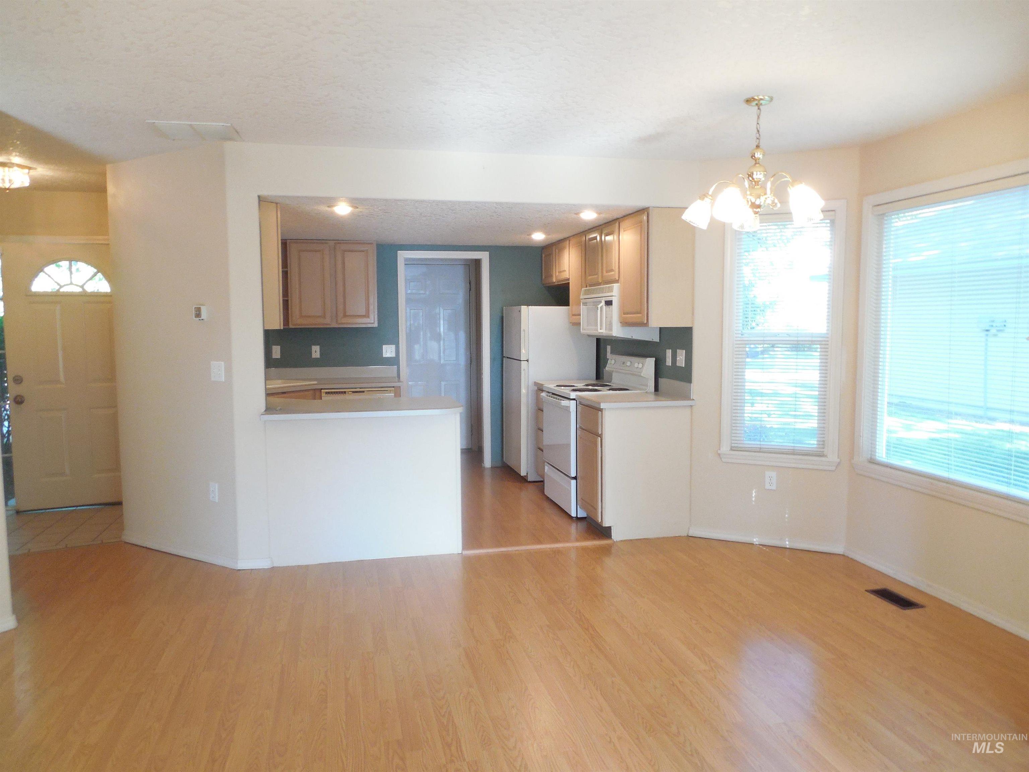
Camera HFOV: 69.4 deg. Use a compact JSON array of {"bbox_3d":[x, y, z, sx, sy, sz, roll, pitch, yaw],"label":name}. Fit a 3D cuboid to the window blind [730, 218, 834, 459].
[{"bbox_3d":[1.649,-0.321,4.603,0.575,1.495,0.050,2,6,24],"label":"window blind"}]

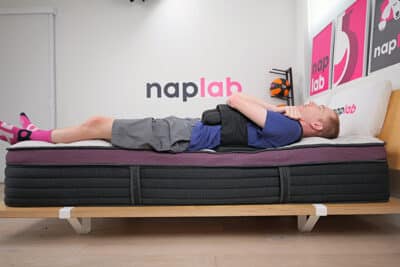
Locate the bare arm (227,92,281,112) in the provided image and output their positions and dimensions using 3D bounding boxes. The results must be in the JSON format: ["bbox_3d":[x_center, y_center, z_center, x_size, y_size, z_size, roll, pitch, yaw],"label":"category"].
[{"bbox_3d":[0.307,-0.159,1.470,0.300,0.090,0.095,8,-2,-15],"label":"bare arm"}]

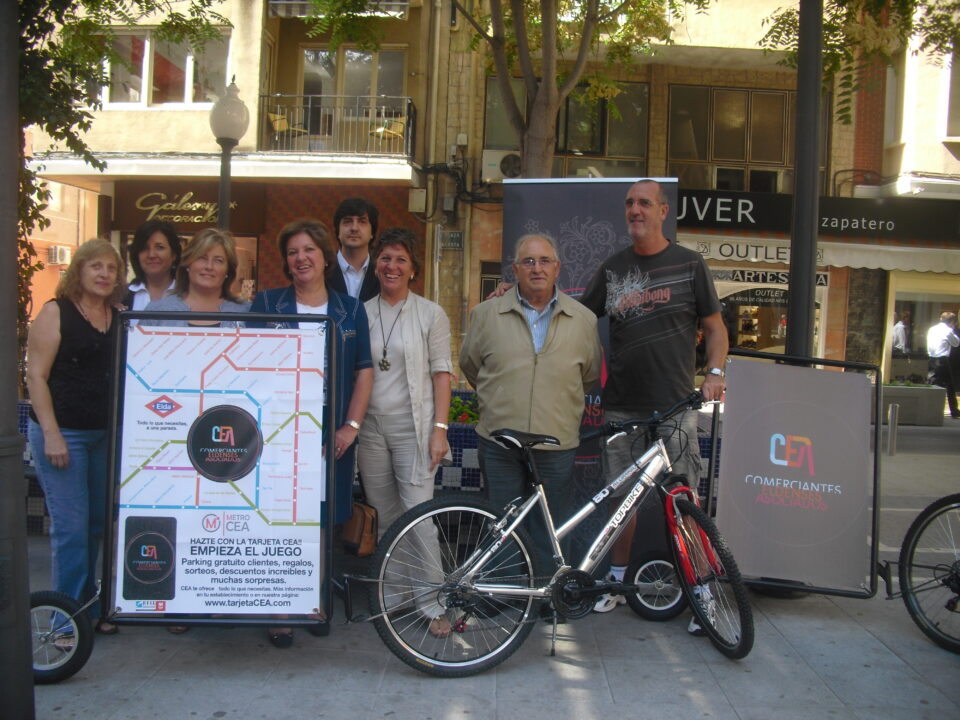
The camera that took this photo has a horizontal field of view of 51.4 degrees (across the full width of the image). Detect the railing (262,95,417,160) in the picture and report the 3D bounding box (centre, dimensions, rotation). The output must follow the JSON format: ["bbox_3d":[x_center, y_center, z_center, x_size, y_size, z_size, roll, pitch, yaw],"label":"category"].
[{"bbox_3d":[-2.454,-4.044,17.518,2.694,1.010,0.700,2,2,6],"label":"railing"}]

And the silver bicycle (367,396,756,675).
[{"bbox_3d":[0.330,0.641,3.801,1.500,1.050,0.620,2,2,-17],"label":"silver bicycle"}]

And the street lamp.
[{"bbox_3d":[-2.820,-1.171,11.069,0.440,3.912,0.440,2,2,0],"label":"street lamp"}]

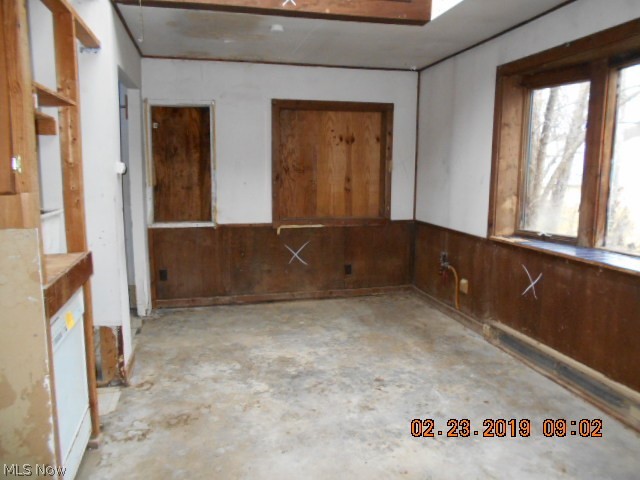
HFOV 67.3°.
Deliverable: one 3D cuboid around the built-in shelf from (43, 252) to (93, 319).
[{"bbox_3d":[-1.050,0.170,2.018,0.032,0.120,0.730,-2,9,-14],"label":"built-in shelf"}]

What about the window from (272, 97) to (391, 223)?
[{"bbox_3d":[0.147,-0.791,5.035,1.295,1.279,0.090,-2,9,-14],"label":"window"}]

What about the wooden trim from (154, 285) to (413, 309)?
[{"bbox_3d":[-0.309,0.605,5.098,2.722,0.088,0.030,-2,9,-14],"label":"wooden trim"}]

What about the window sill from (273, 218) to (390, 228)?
[{"bbox_3d":[0.148,-0.194,5.098,1.295,0.083,0.060,-2,9,-14],"label":"window sill"}]

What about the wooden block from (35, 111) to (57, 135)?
[{"bbox_3d":[-1.274,-0.539,2.207,0.130,0.100,0.120,-2,9,-14],"label":"wooden block"}]

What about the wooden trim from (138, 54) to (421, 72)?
[{"bbox_3d":[-0.303,-1.740,4.749,2.754,0.037,0.035,-2,9,-14],"label":"wooden trim"}]

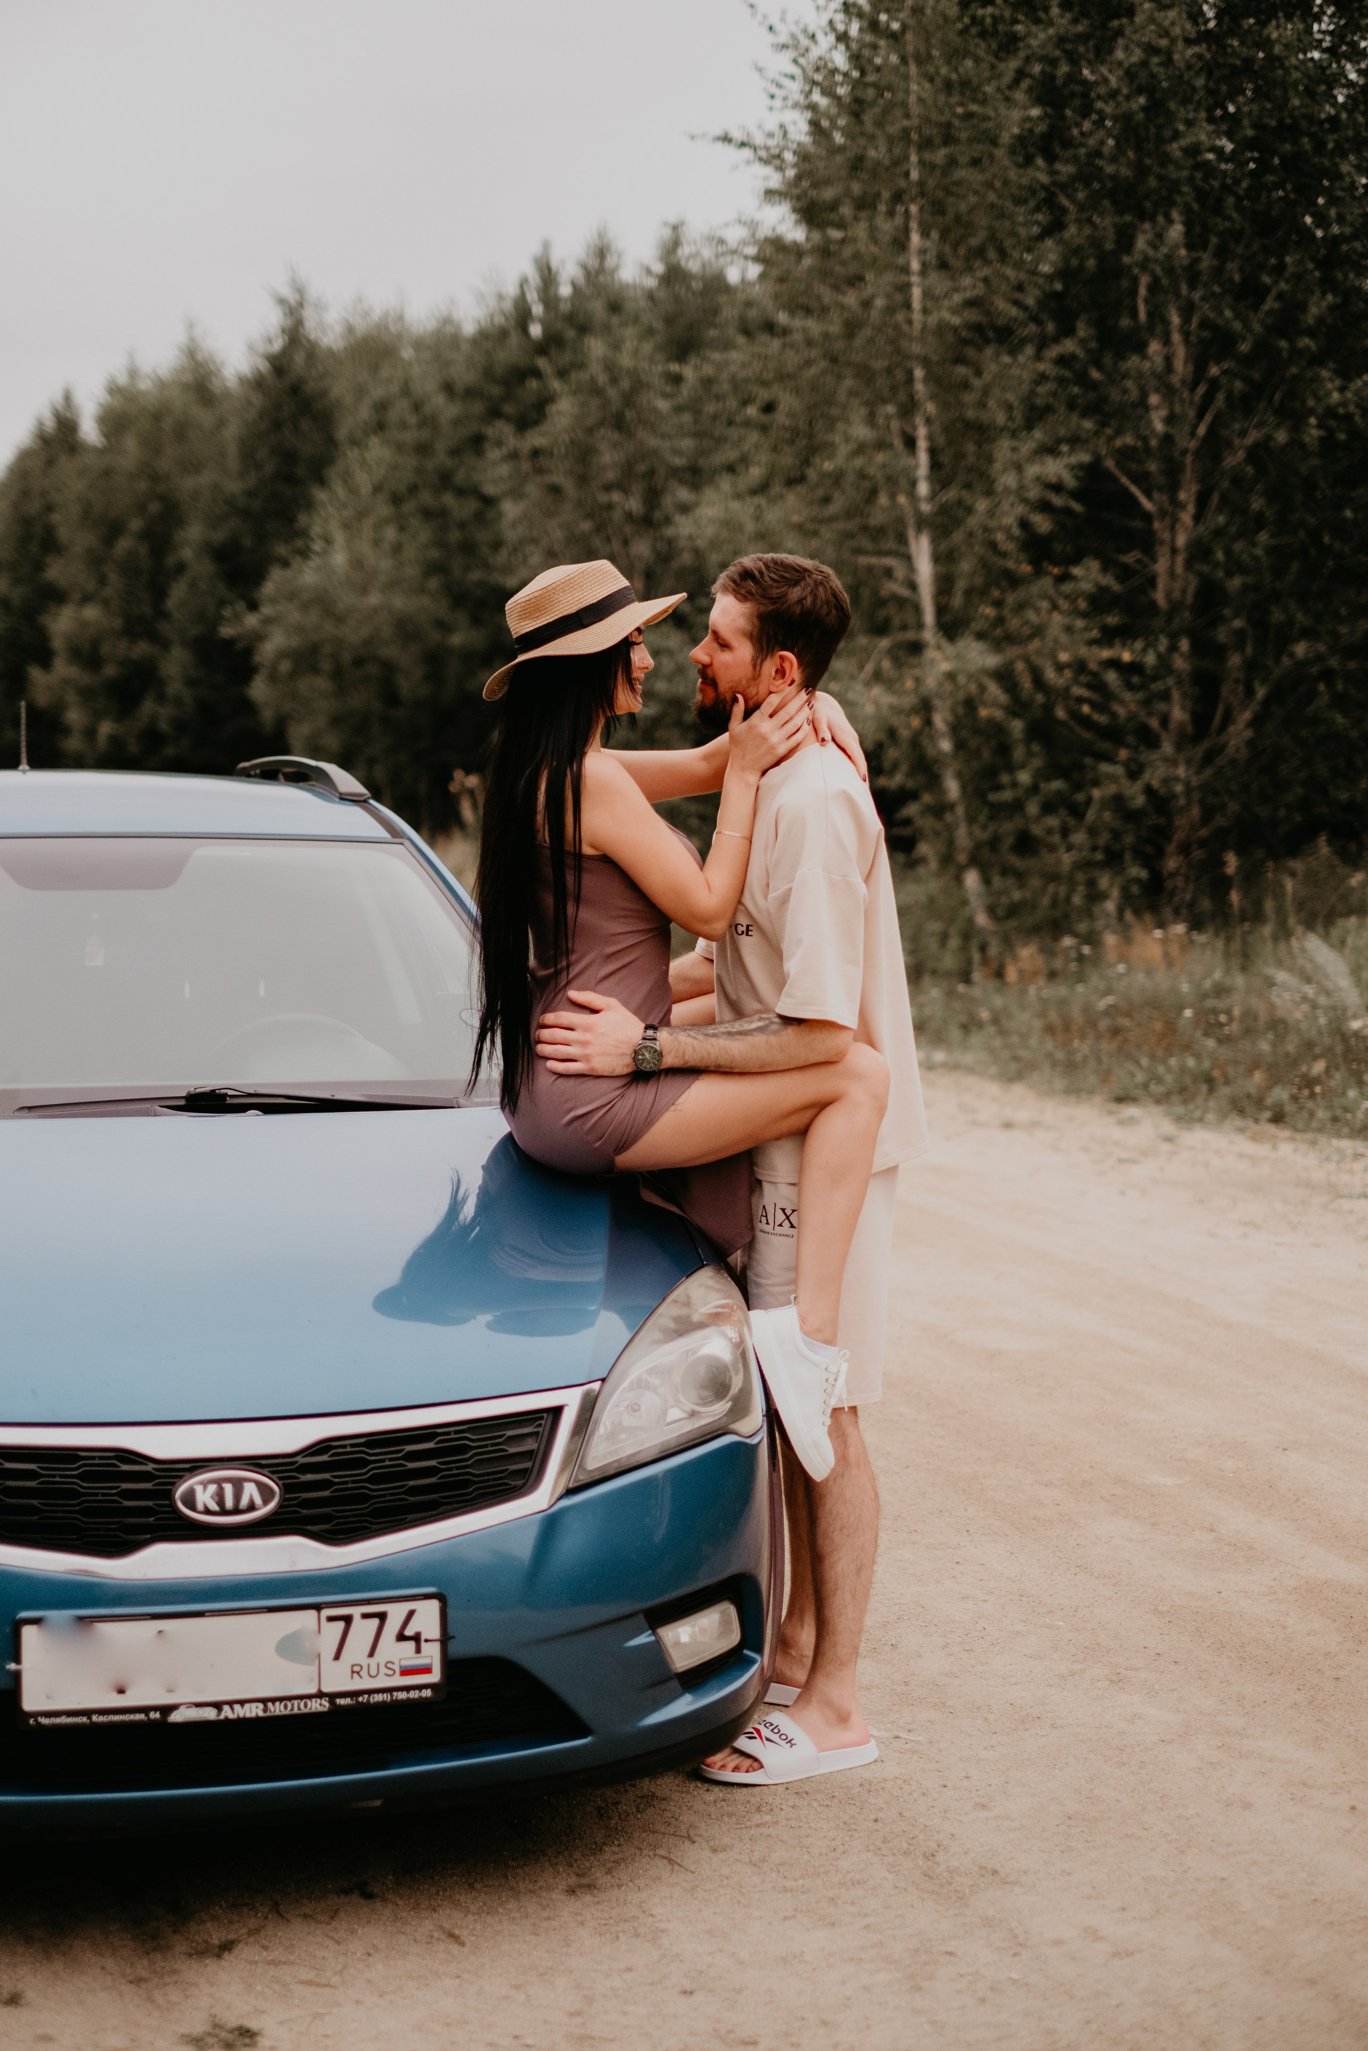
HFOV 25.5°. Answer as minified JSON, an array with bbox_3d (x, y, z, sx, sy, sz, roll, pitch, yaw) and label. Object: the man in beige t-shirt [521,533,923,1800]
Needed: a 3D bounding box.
[{"bbox_3d":[0.055,0.190,4.520,0.600,1.790,0.540,-2,6,-20],"label":"man in beige t-shirt"}]

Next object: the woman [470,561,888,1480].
[{"bbox_3d":[-0.010,-0.010,4.480,0.620,1.330,0.560,-2,6,-17],"label":"woman"}]

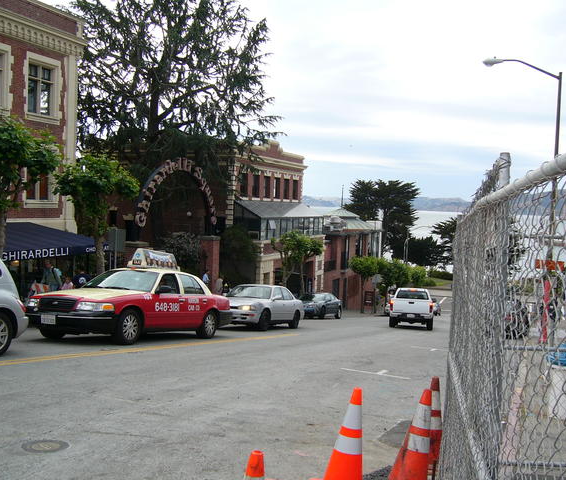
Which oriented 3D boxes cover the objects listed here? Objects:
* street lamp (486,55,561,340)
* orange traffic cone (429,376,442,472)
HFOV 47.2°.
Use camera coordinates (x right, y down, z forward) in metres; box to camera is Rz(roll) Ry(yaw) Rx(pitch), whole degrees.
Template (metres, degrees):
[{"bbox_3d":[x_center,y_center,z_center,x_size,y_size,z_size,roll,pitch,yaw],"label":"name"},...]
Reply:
[{"bbox_3d":[8.166,-1.389,22.197,2.700,9.900,0.350,4,3,22],"label":"street lamp"},{"bbox_3d":[1.192,1.436,5.089,0.360,0.710,0.360,1,-5,23],"label":"orange traffic cone"}]

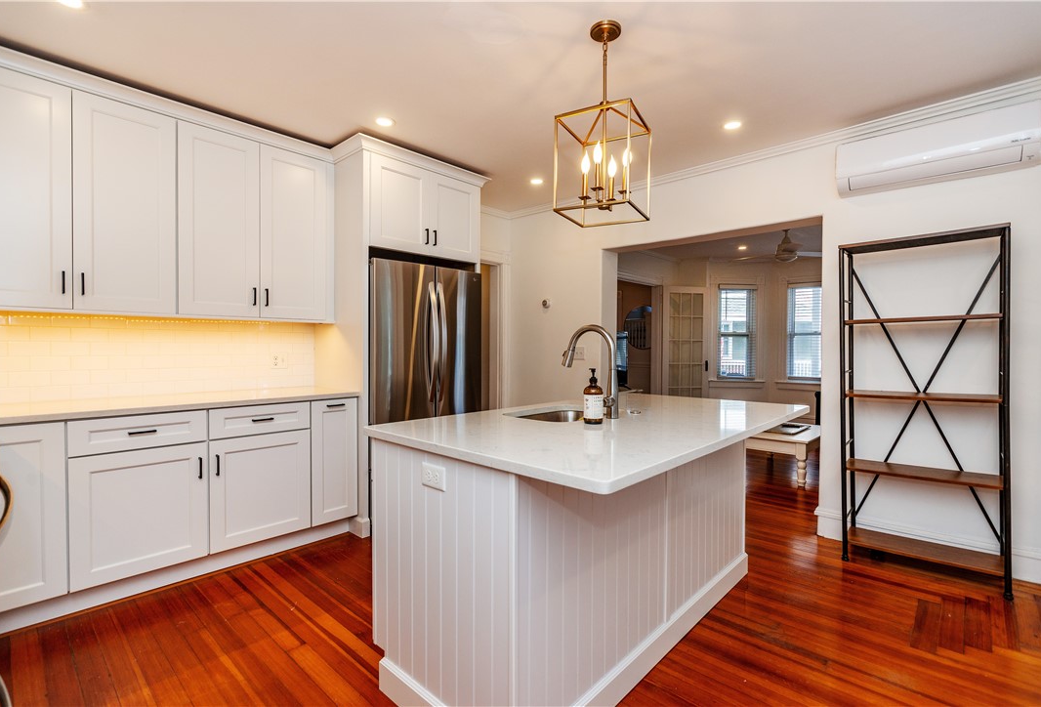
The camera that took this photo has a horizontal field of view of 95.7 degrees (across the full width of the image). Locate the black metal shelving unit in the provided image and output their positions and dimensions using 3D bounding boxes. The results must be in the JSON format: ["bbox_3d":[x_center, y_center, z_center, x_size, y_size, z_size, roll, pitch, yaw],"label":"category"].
[{"bbox_3d":[2.154,0.277,2.546,0.678,1.769,0.296,0,0,43],"label":"black metal shelving unit"}]

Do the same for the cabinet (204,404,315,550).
[{"bbox_3d":[-1.667,0.672,2.857,0.640,0.761,0.532,0,0,43],"label":"cabinet"}]

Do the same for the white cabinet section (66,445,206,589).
[{"bbox_3d":[-2.014,0.751,2.464,0.610,0.592,0.523,0,0,44],"label":"white cabinet section"}]

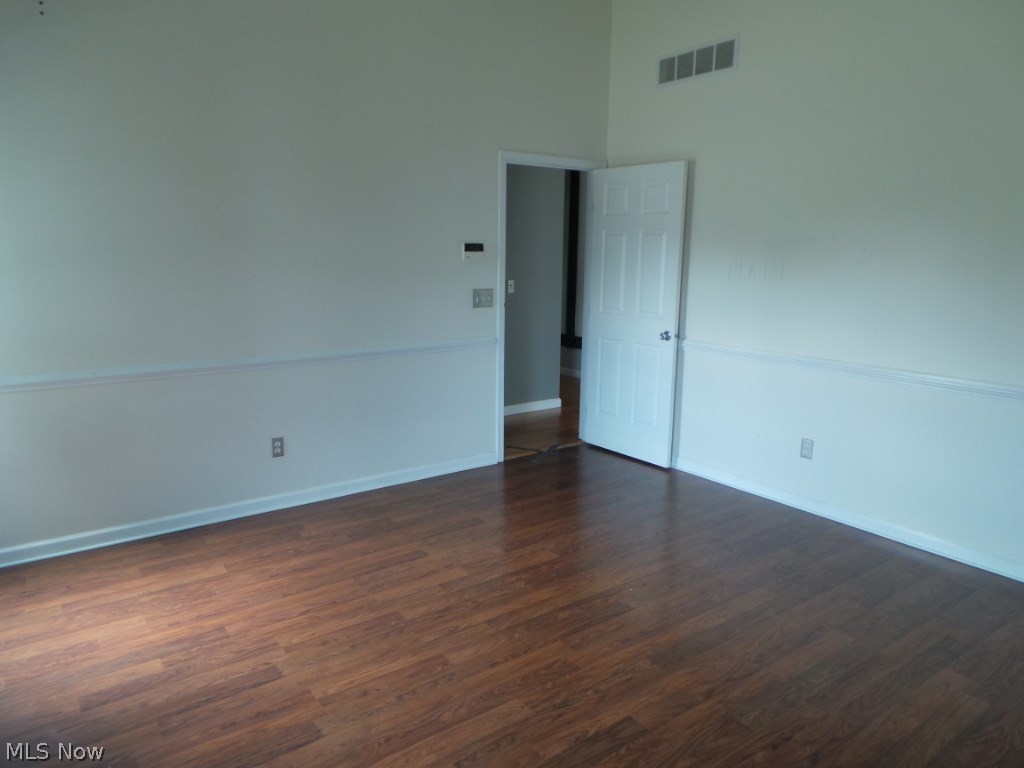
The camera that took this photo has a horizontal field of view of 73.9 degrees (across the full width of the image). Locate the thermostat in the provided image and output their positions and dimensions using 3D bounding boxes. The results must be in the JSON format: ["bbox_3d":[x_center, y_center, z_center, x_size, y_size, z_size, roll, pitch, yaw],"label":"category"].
[{"bbox_3d":[-0.250,-0.855,4.443,0.146,0.118,0.029,-8,14,-35],"label":"thermostat"}]

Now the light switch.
[{"bbox_3d":[-0.190,-0.571,4.552,0.161,0.118,0.018,-8,14,-35],"label":"light switch"}]

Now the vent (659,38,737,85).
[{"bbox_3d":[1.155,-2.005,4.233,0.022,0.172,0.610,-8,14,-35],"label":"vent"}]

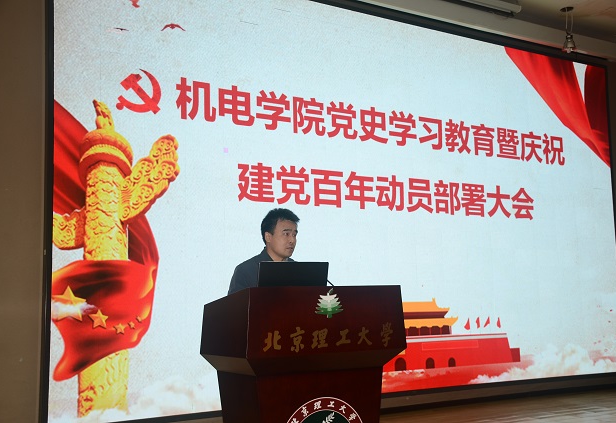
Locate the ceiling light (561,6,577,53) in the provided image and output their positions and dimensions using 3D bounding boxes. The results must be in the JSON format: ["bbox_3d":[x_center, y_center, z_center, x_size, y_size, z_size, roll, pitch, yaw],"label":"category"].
[{"bbox_3d":[2.593,-1.799,7.050,0.130,0.430,0.130,-4,-7,29],"label":"ceiling light"}]

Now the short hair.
[{"bbox_3d":[-0.140,0.074,3.480,0.200,0.185,0.170,-6,-8,42],"label":"short hair"}]

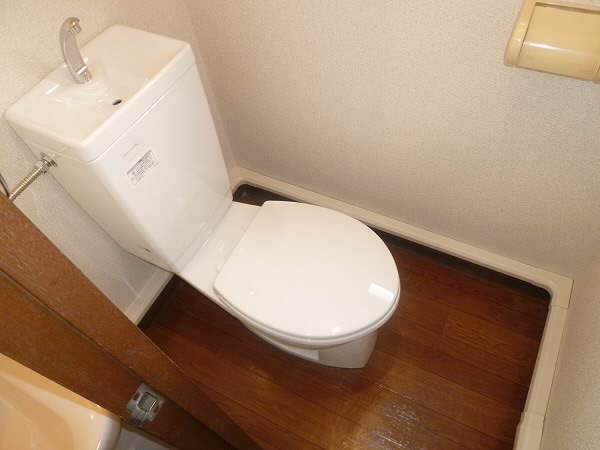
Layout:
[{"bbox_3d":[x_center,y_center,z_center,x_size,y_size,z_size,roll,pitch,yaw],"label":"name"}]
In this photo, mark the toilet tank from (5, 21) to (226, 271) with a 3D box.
[{"bbox_3d":[-0.376,-0.153,1.062,0.215,0.490,0.324,20,59,18],"label":"toilet tank"}]

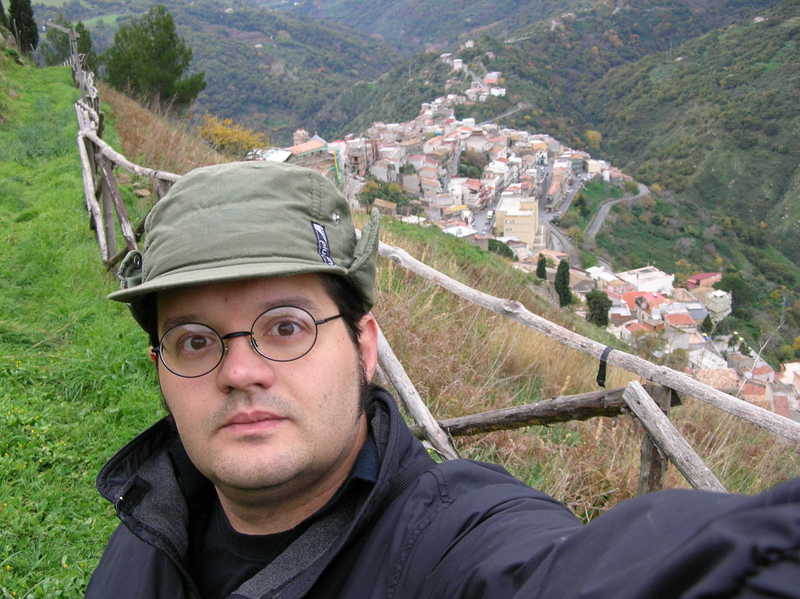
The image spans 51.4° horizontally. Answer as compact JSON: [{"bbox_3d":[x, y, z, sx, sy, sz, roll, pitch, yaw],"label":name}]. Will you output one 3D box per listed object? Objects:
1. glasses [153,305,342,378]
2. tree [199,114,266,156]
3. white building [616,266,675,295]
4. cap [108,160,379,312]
[{"bbox_3d":[-0.103,0.028,0.634,0.136,0.044,0.142,-9,2,6],"label":"glasses"},{"bbox_3d":[-7.209,-6.797,36.000,2.900,2.700,2.800,-4,20,-11],"label":"tree"},{"bbox_3d":[79.588,-4.222,271.300,16.300,7.800,10.600,-10,22,-25],"label":"white building"},{"bbox_3d":[-0.121,-0.046,0.648,0.200,0.135,0.270,-7,3,8],"label":"cap"}]

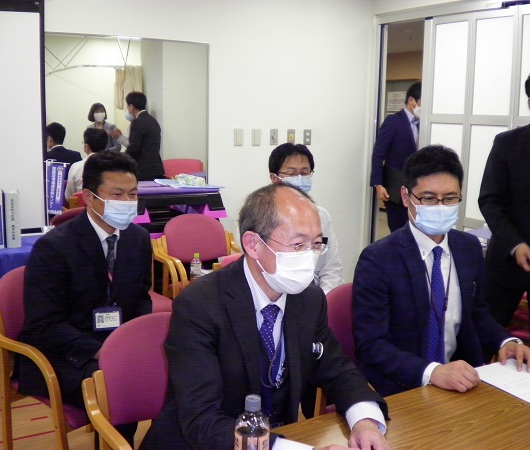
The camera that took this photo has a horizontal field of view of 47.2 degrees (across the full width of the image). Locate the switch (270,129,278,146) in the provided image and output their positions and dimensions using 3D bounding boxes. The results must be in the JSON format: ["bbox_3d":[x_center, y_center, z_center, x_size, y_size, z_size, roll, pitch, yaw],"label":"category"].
[{"bbox_3d":[0.068,-0.659,4.570,0.070,0.120,0.010,-3,10,-26],"label":"switch"}]

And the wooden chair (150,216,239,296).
[{"bbox_3d":[-0.324,0.378,3.578,0.545,0.820,0.560,-4,12,-28],"label":"wooden chair"}]

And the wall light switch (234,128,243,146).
[{"bbox_3d":[-0.194,-0.640,4.450,0.070,0.120,0.012,-3,10,-26],"label":"wall light switch"}]

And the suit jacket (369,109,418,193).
[{"bbox_3d":[1.091,-0.528,4.680,0.540,0.740,0.340,-5,12,-32],"label":"suit jacket"}]

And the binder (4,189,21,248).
[{"bbox_3d":[-1.450,-0.040,3.485,0.076,0.310,0.235,-3,10,-25],"label":"binder"}]

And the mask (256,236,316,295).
[{"bbox_3d":[0.052,0.093,1.460,0.115,0.115,0.140,23,20,36],"label":"mask"}]

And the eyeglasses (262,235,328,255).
[{"bbox_3d":[0.049,0.031,1.396,0.142,0.042,0.140,21,12,41],"label":"eyeglasses"}]

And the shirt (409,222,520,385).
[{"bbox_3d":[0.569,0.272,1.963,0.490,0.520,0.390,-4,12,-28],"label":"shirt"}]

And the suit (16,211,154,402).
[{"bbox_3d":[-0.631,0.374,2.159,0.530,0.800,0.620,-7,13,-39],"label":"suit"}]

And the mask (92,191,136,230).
[{"bbox_3d":[-0.510,-0.049,2.060,0.115,0.110,0.140,13,14,37],"label":"mask"}]

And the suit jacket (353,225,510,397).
[{"bbox_3d":[0.512,0.294,1.990,0.490,0.600,0.400,-1,9,-15],"label":"suit jacket"}]

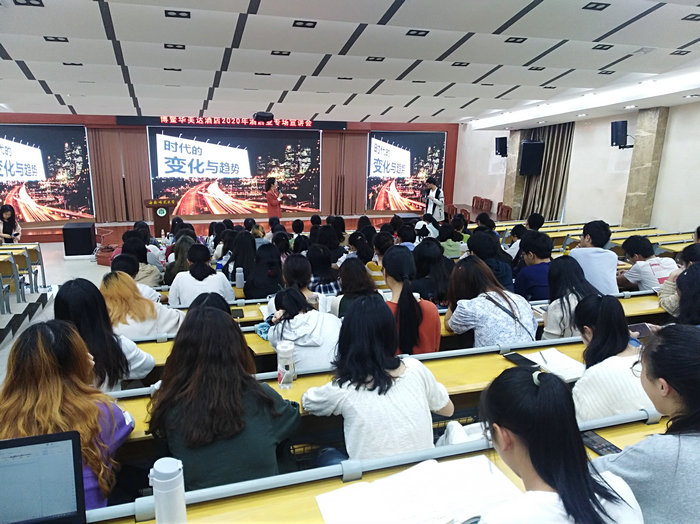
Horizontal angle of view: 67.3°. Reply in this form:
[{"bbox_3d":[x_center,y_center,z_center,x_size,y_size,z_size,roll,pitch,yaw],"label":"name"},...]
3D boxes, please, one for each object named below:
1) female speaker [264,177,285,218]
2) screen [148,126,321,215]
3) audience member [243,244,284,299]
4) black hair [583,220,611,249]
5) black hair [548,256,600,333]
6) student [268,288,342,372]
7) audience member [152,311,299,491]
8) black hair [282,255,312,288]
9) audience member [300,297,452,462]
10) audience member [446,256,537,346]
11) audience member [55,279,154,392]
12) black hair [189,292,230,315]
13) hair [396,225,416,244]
[{"bbox_3d":[-1.647,-1.056,11.778,0.480,1.620,0.480,7,16,21],"label":"female speaker"},{"bbox_3d":[-2.832,-2.316,13.544,4.310,2.190,0.100,-3,16,-17],"label":"screen"},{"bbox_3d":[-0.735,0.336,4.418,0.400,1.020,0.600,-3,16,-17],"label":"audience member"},{"bbox_3d":[1.905,-0.208,4.052,0.185,0.225,0.220,-9,18,-34],"label":"black hair"},{"bbox_3d":[1.347,0.194,3.152,0.250,0.440,0.290,-3,16,-17],"label":"black hair"},{"bbox_3d":[-0.252,0.674,2.782,0.500,1.070,0.700,-6,16,-25],"label":"student"},{"bbox_3d":[-0.445,0.703,1.839,0.520,1.170,0.650,-3,16,-17],"label":"audience member"},{"bbox_3d":[-0.337,0.061,3.369,0.190,0.230,0.210,-5,16,-22],"label":"black hair"},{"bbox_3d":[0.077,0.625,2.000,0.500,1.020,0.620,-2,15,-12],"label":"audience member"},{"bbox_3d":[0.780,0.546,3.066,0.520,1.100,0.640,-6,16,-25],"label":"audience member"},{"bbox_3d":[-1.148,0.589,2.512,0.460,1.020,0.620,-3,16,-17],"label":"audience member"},{"bbox_3d":[-0.655,0.277,2.449,0.210,0.280,0.230,-3,15,-17],"label":"black hair"},{"bbox_3d":[0.623,-0.306,5.812,0.190,0.200,0.220,-11,19,-38],"label":"hair"}]

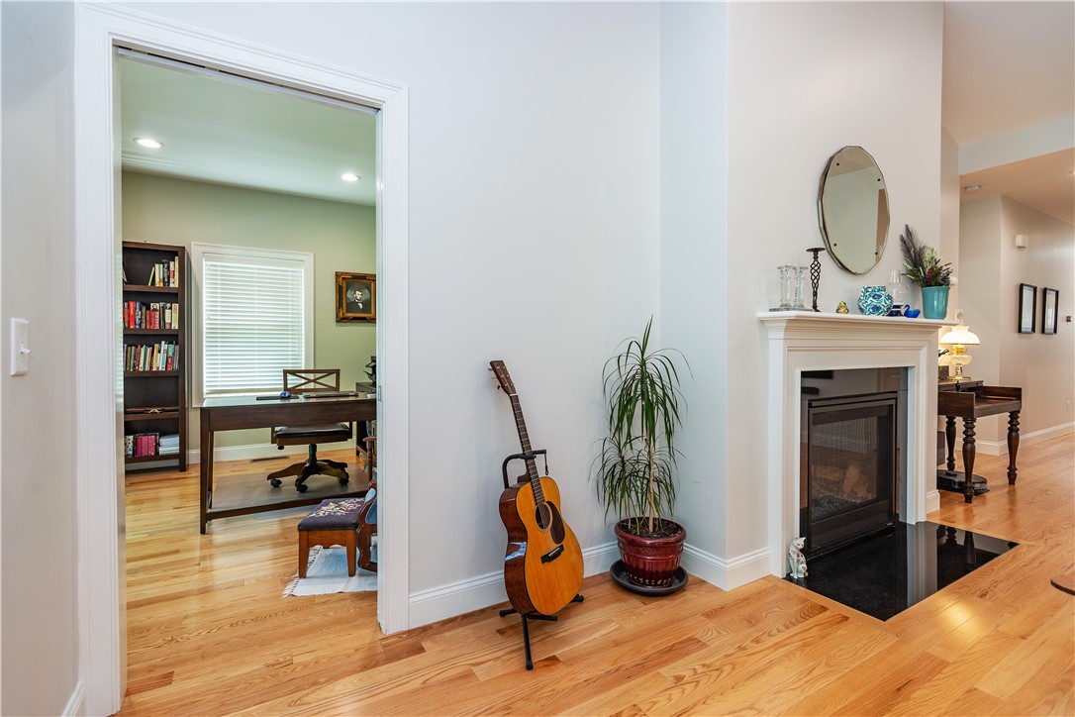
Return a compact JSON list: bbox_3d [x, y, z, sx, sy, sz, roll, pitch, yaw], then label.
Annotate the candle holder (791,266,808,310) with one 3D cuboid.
[{"bbox_3d":[1.283,-0.337,2.331,0.068,0.212,0.068,-1,1,-30],"label":"candle holder"}]

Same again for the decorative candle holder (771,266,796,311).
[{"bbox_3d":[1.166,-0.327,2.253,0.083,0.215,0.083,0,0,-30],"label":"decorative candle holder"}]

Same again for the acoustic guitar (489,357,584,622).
[{"bbox_3d":[-0.050,0.490,1.929,0.118,0.995,0.375,-22,-11,35],"label":"acoustic guitar"}]

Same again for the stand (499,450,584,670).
[{"bbox_3d":[-0.020,0.713,1.907,0.320,0.695,0.520,0,0,26],"label":"stand"}]

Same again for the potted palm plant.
[{"bbox_3d":[0.500,0.423,2.242,0.430,1.265,0.410,0,0,0],"label":"potted palm plant"}]

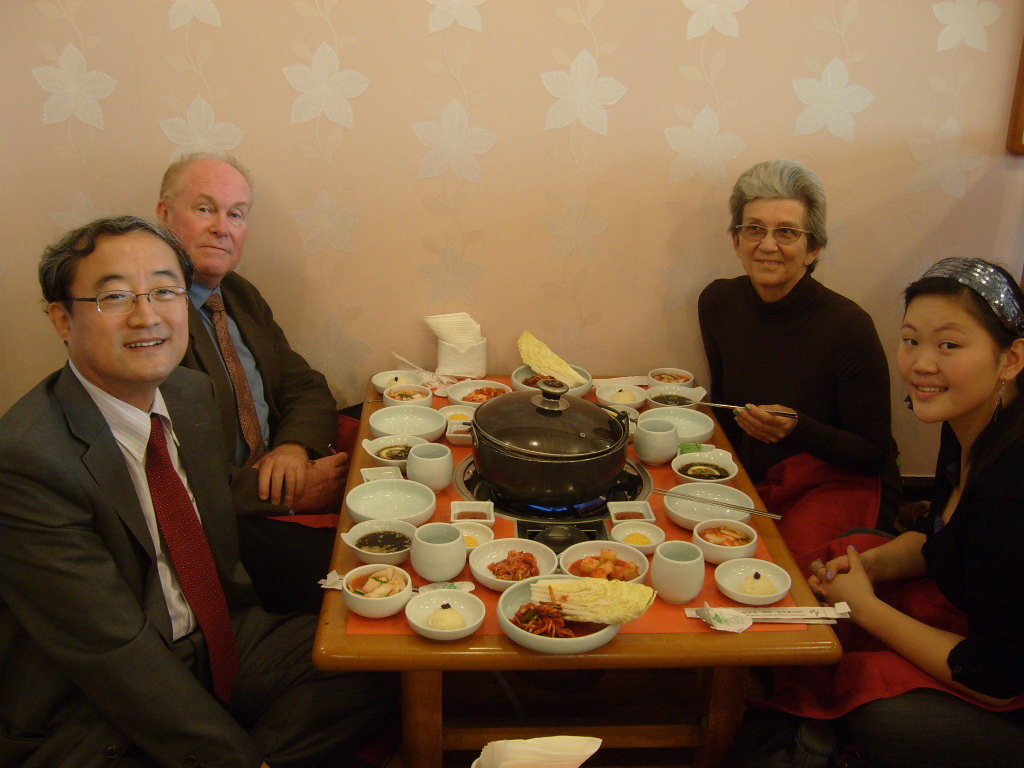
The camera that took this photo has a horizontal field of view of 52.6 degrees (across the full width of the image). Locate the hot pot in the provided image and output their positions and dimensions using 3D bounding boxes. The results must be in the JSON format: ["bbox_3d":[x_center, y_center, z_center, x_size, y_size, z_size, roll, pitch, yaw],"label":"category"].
[{"bbox_3d":[0.067,0.081,1.850,0.285,0.190,0.280,0,23,-3],"label":"hot pot"}]

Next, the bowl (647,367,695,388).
[{"bbox_3d":[0.349,0.001,2.282,0.100,0.047,0.100,1,23,-1],"label":"bowl"}]

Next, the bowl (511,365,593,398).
[{"bbox_3d":[0.086,0.008,2.245,0.175,0.052,0.175,1,23,-1],"label":"bowl"}]

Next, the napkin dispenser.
[{"bbox_3d":[-0.111,-0.057,2.334,0.108,0.090,0.050,2,23,2],"label":"napkin dispenser"}]

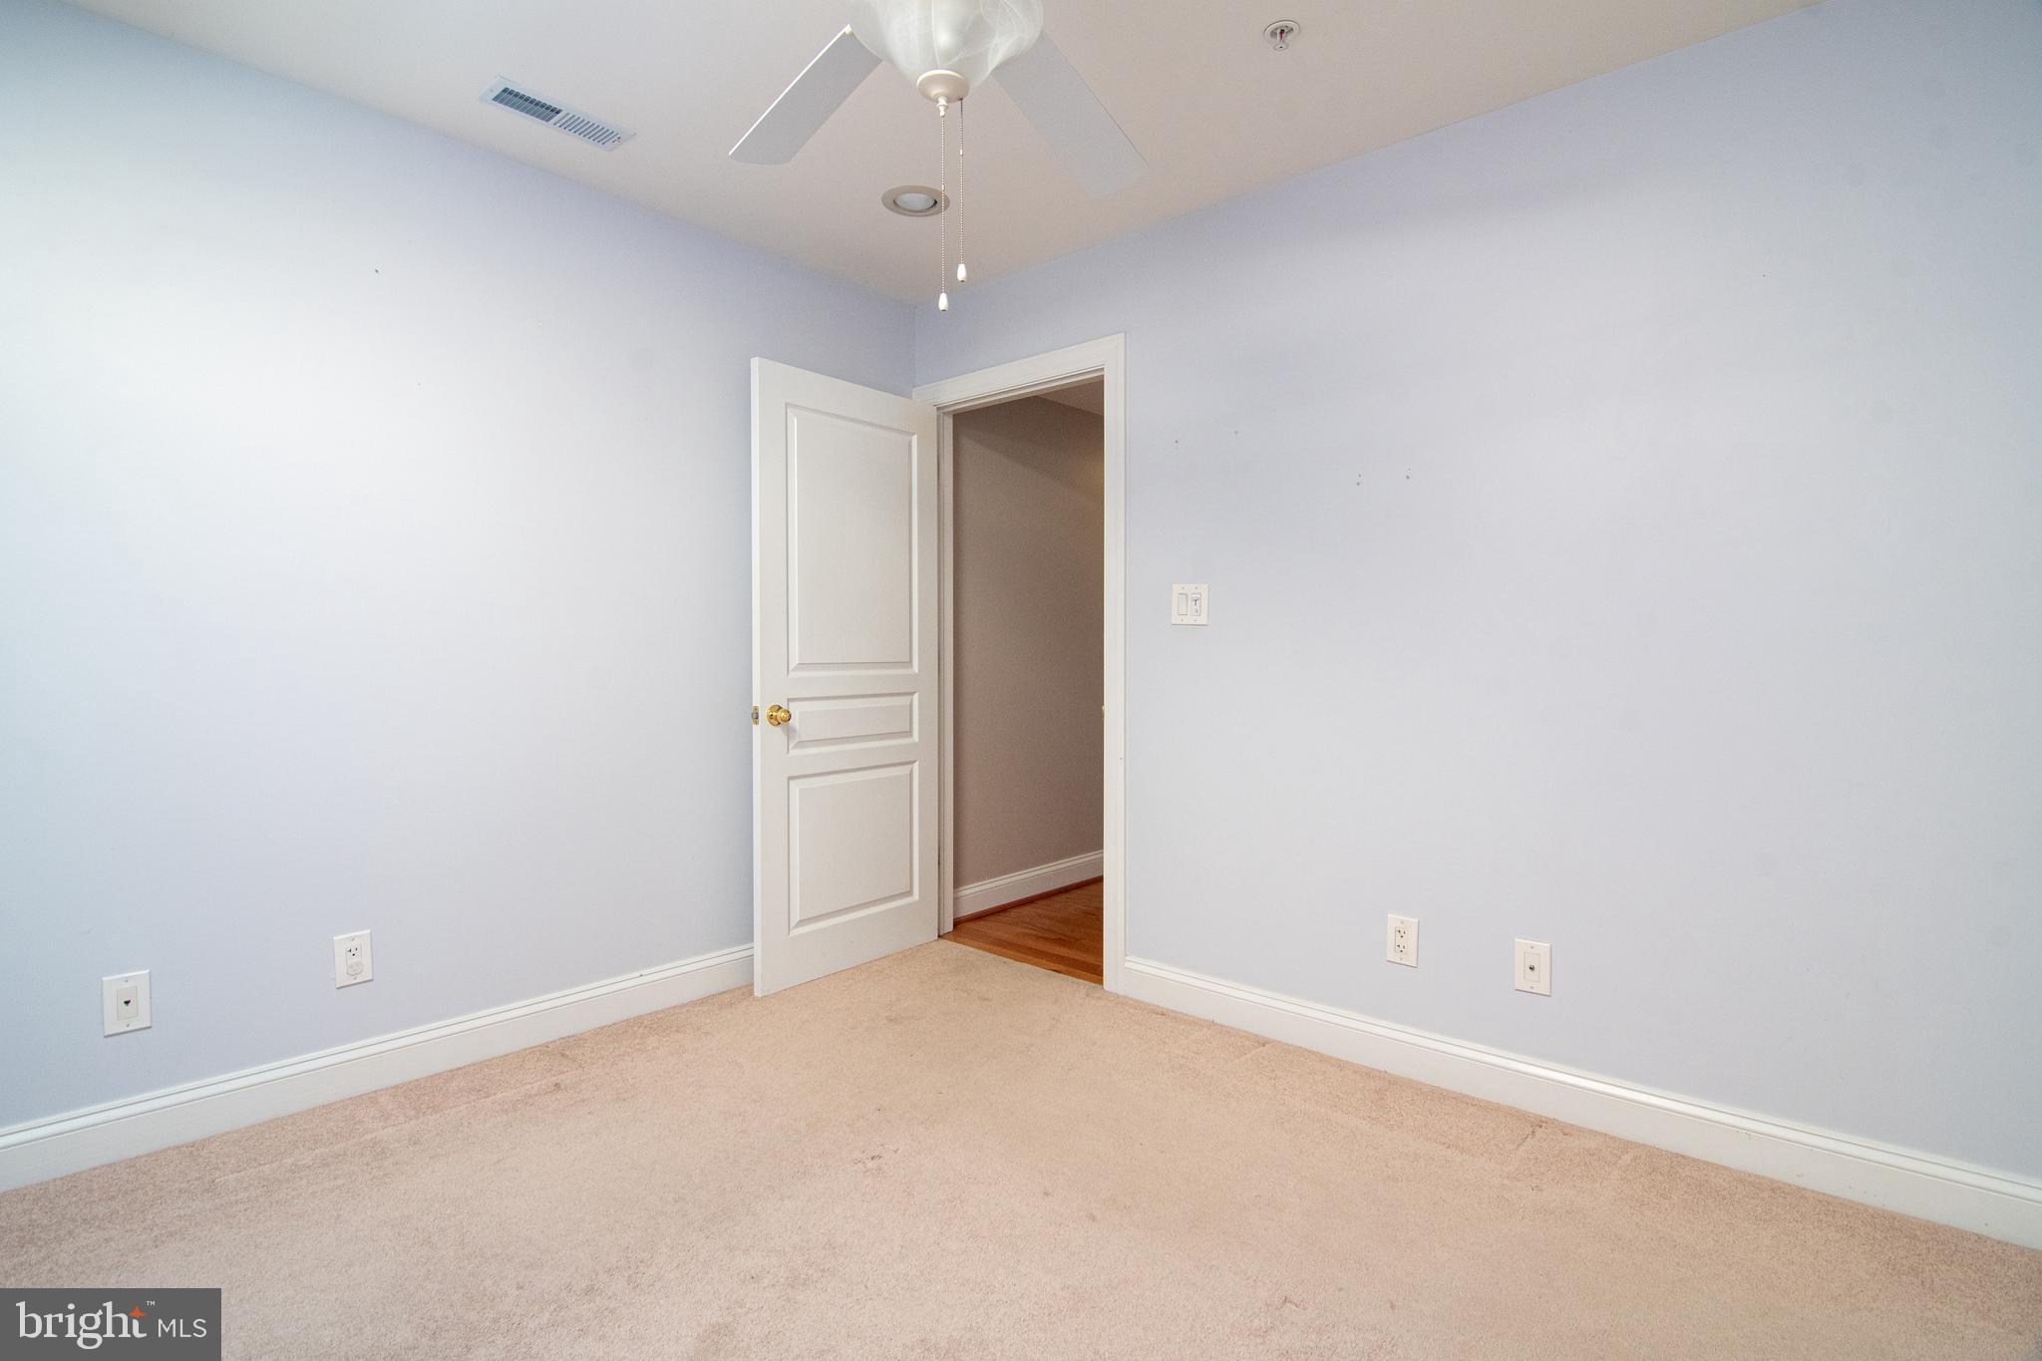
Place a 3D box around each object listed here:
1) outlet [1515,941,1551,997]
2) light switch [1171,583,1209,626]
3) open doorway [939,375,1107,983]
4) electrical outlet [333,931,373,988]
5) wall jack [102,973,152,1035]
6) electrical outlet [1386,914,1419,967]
[{"bbox_3d":[1.229,0.689,2.175,0.079,0.125,0.010,2,2,40],"label":"outlet"},{"bbox_3d":[0.513,-0.228,2.745,0.124,0.125,0.012,2,2,40],"label":"light switch"},{"bbox_3d":[0.027,-0.006,3.236,0.780,2.010,0.120,2,2,40],"label":"open doorway"},{"bbox_3d":[-1.628,0.682,2.216,0.010,0.125,0.079,2,2,43],"label":"electrical outlet"},{"bbox_3d":[-1.898,0.687,1.928,0.010,0.125,0.079,2,2,43],"label":"wall jack"},{"bbox_3d":[0.996,0.681,2.367,0.079,0.125,0.010,2,2,40],"label":"electrical outlet"}]

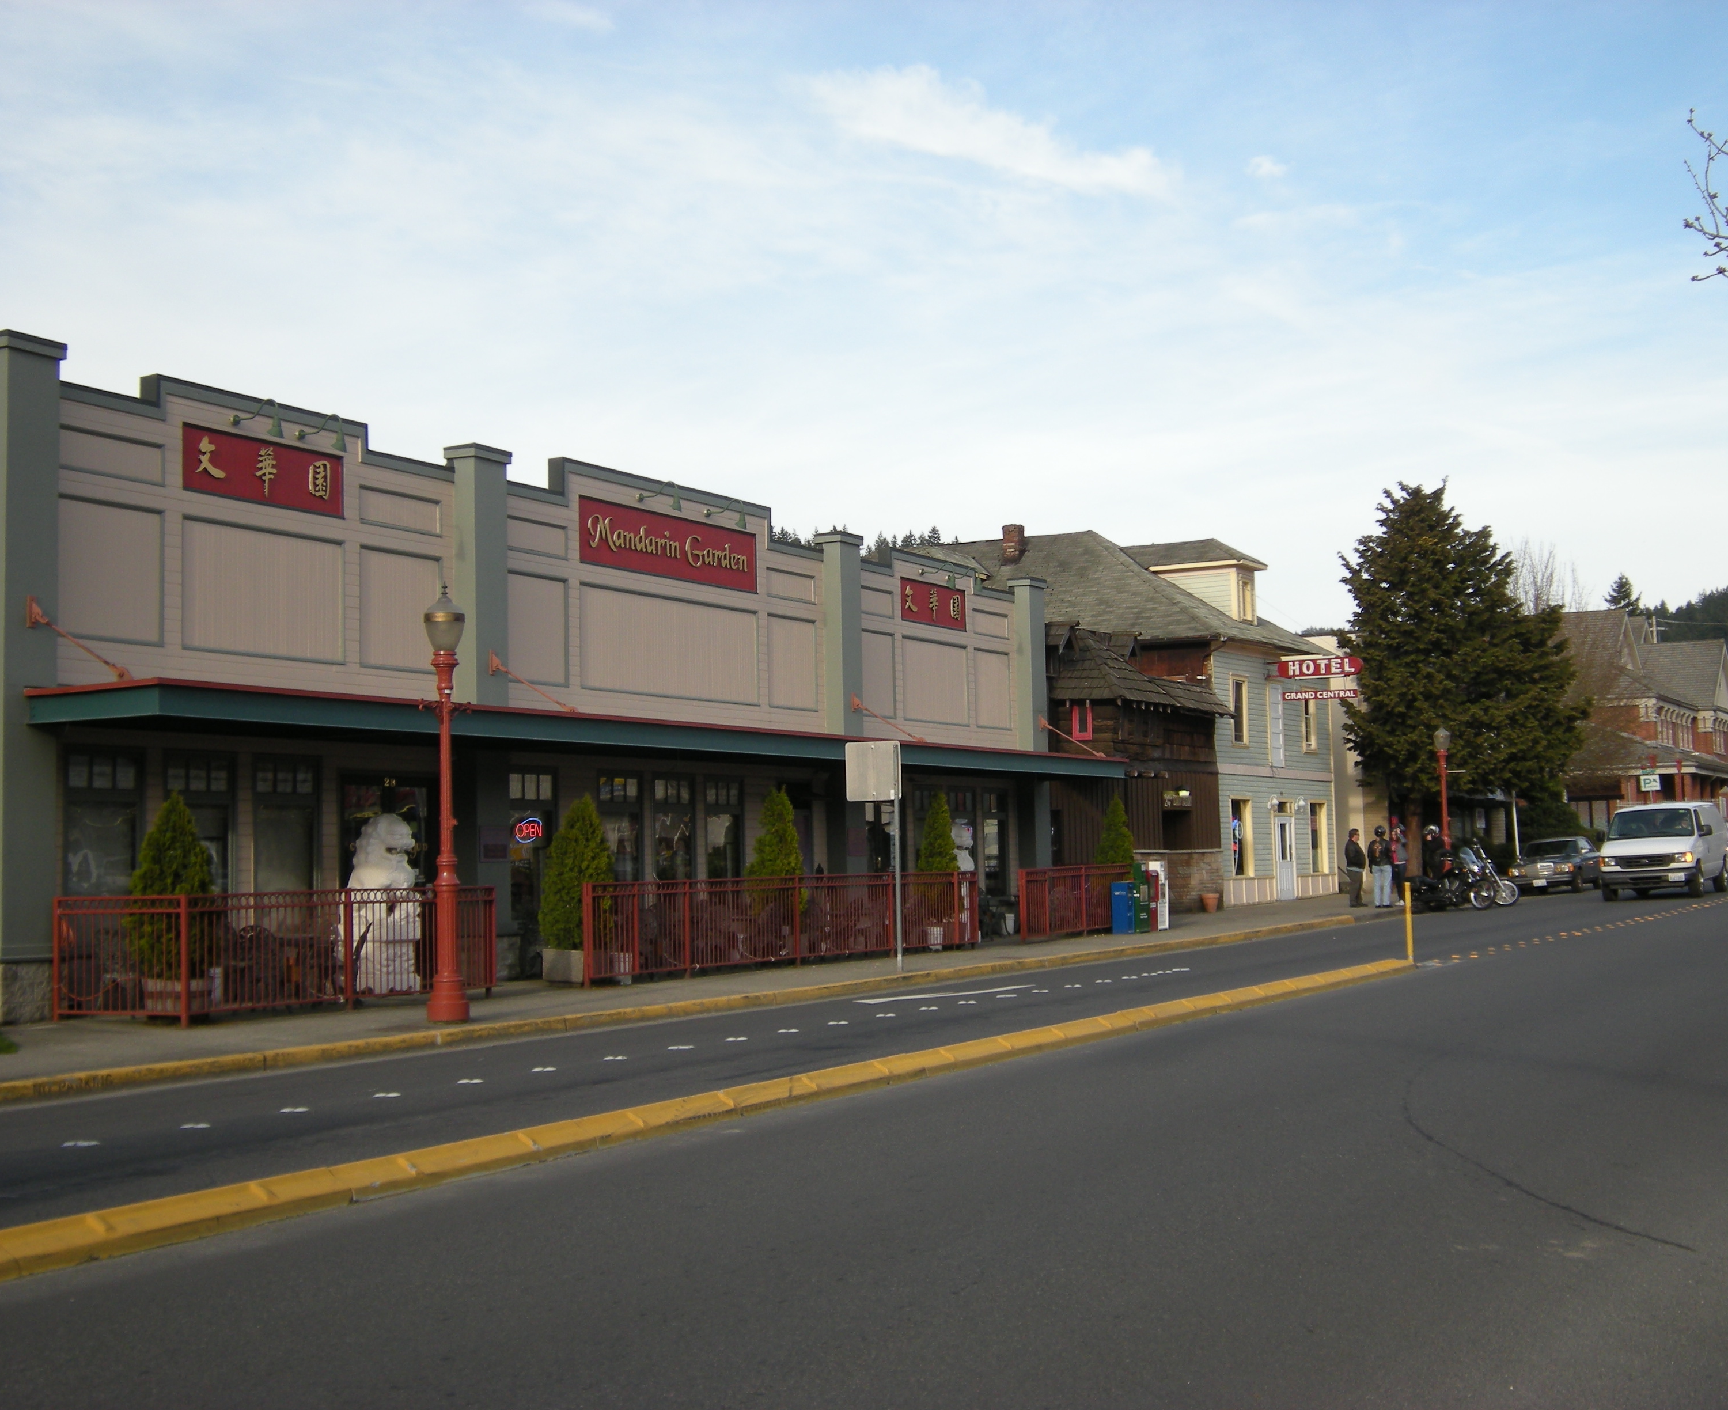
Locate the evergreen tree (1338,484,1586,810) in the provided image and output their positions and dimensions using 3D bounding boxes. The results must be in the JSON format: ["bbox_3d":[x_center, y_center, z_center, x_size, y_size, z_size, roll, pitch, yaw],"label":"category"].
[{"bbox_3d":[15.069,-0.475,61.384,6.300,10.476,6.300,-3,-5,27],"label":"evergreen tree"}]

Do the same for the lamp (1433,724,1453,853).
[{"bbox_3d":[13.425,2.471,56.445,0.420,3.968,0.430,-3,-5,27],"label":"lamp"}]

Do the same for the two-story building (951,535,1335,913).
[{"bbox_3d":[4.874,0.341,62.760,13.000,9.739,9.600,-3,-5,27],"label":"two-story building"}]

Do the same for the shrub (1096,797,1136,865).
[{"bbox_3d":[4.700,2.800,45.600,0.880,2.200,0.880,-3,-4,27],"label":"shrub"}]

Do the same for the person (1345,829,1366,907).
[{"bbox_3d":[10.830,3.575,53.800,0.450,1.740,0.540,-1,-4,-1],"label":"person"}]

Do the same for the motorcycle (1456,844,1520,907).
[{"bbox_3d":[13.637,3.831,54.834,2.300,1.420,0.880,-5,-6,44],"label":"motorcycle"}]

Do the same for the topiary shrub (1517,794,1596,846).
[{"bbox_3d":[20.657,3.974,73.096,2.400,2.633,2.400,-3,-5,27],"label":"topiary shrub"}]

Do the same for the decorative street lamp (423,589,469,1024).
[{"bbox_3d":[-3.802,0.893,22.244,0.420,3.937,0.440,-1,-4,0],"label":"decorative street lamp"}]

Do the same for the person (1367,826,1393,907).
[{"bbox_3d":[11.473,3.580,54.266,0.560,1.803,0.360,-3,-5,21],"label":"person"}]

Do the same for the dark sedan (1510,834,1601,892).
[{"bbox_3d":[18.570,4.270,65.300,1.790,1.430,4.780,-5,-4,27],"label":"dark sedan"}]

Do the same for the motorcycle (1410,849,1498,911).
[{"bbox_3d":[12.930,3.840,53.500,2.350,1.330,0.880,-5,-5,44],"label":"motorcycle"}]

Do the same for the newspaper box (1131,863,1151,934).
[{"bbox_3d":[4.800,3.410,43.400,0.430,1.240,0.500,-3,-4,27],"label":"newspaper box"}]

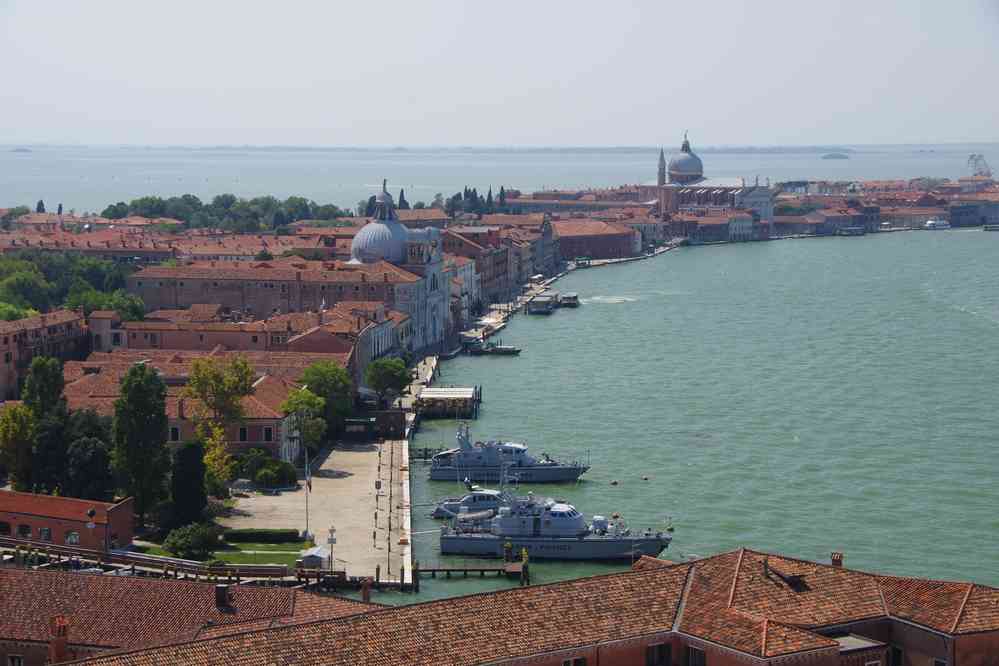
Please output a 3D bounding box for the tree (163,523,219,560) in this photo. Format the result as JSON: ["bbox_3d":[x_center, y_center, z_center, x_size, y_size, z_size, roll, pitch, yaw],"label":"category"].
[{"bbox_3d":[-35.541,23.873,240.080,6.300,4.080,5.800,0,5,0],"label":"tree"}]

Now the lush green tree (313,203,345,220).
[{"bbox_3d":[-80.070,-51.980,974.430,15.000,17.290,13.000,0,5,0],"label":"lush green tree"}]

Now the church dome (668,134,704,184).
[{"bbox_3d":[91.160,-85.050,1014.500,17.300,24.290,17.300,0,5,0],"label":"church dome"}]

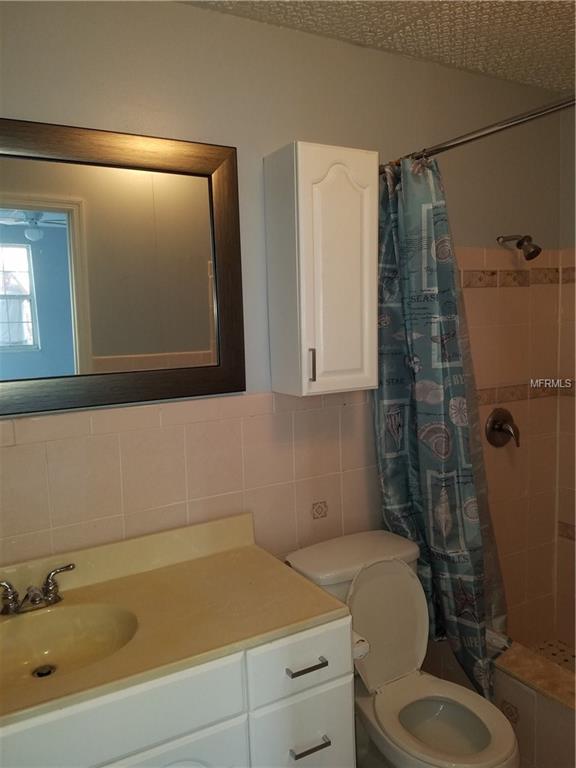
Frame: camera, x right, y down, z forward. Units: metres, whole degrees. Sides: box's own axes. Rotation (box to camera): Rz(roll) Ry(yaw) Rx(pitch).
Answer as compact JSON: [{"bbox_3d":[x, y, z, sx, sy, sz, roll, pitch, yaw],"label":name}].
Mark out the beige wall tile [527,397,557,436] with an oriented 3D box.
[{"bbox_3d":[1.185,0.151,2.676,0.200,0.175,0.012,-6,7,-28],"label":"beige wall tile"}]

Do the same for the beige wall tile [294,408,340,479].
[{"bbox_3d":[0.111,0.213,2.101,0.200,0.251,0.010,-5,8,-29],"label":"beige wall tile"}]

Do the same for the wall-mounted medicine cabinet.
[{"bbox_3d":[0.117,-0.364,1.922,0.300,0.773,0.209,-5,8,-29],"label":"wall-mounted medicine cabinet"}]

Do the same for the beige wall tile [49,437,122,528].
[{"bbox_3d":[-0.596,0.281,1.703,0.203,0.254,0.012,-5,7,-30],"label":"beige wall tile"}]

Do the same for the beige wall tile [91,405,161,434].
[{"bbox_3d":[-0.489,0.106,1.749,0.209,0.077,0.012,-5,7,-30],"label":"beige wall tile"}]

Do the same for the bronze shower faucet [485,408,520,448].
[{"bbox_3d":[0.909,0.190,2.392,0.172,0.173,0.075,-5,8,-29],"label":"bronze shower faucet"}]

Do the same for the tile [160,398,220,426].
[{"bbox_3d":[-0.314,0.092,1.846,0.200,0.069,0.010,-5,8,-29],"label":"tile"}]

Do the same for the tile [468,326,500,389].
[{"bbox_3d":[0.783,-0.106,2.366,0.205,0.257,0.012,-5,7,-30],"label":"tile"}]

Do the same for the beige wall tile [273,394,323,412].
[{"bbox_3d":[0.036,0.058,2.054,0.200,0.075,0.012,-6,7,-28],"label":"beige wall tile"}]

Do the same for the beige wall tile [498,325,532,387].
[{"bbox_3d":[0.997,-0.123,2.547,0.200,0.250,0.012,-6,7,-28],"label":"beige wall tile"}]

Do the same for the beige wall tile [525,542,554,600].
[{"bbox_3d":[1.171,0.870,2.675,0.203,0.257,0.012,-5,7,-30],"label":"beige wall tile"}]

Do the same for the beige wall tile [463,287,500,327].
[{"bbox_3d":[0.810,-0.322,2.425,0.200,0.165,0.012,-6,7,-28],"label":"beige wall tile"}]

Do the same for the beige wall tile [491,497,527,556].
[{"bbox_3d":[0.986,0.632,2.547,0.205,0.257,0.012,-5,7,-30],"label":"beige wall tile"}]

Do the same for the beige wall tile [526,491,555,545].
[{"bbox_3d":[1.149,0.611,2.619,0.200,0.251,0.010,-5,8,-29],"label":"beige wall tile"}]

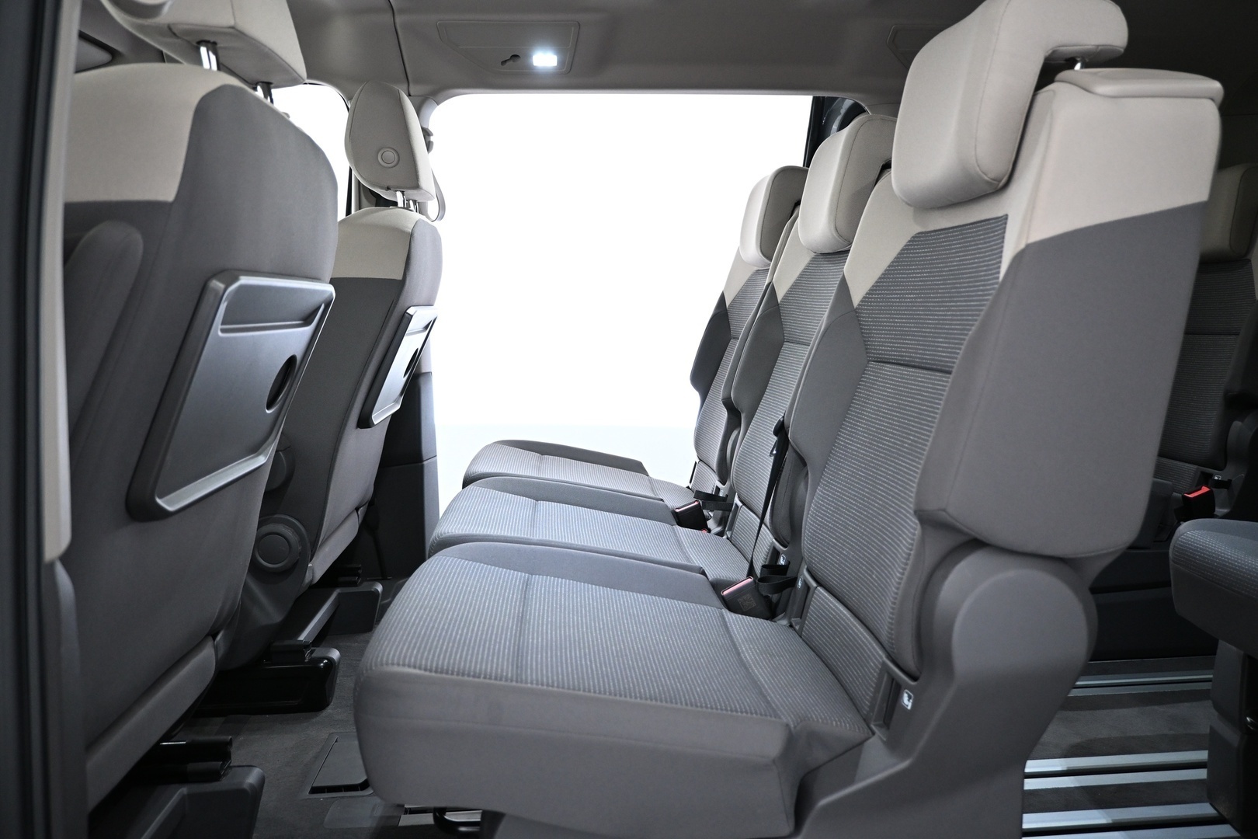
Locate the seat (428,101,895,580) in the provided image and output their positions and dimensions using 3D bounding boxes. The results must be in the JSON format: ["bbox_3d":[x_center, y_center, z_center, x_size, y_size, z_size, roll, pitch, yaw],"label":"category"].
[{"bbox_3d":[0.082,0.035,1.390,0.742,1.015,0.441,-1,7,-5],"label":"seat"}]

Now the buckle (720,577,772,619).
[{"bbox_3d":[0.161,0.255,1.202,0.047,0.066,0.024,-27,9,-1],"label":"buckle"}]

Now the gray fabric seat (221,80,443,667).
[{"bbox_3d":[-0.785,-0.078,1.728,0.810,1.143,0.531,-1,7,-5],"label":"gray fabric seat"}]

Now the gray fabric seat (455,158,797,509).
[{"bbox_3d":[0.046,-0.021,1.831,0.742,1.015,0.441,-1,7,-5],"label":"gray fabric seat"}]

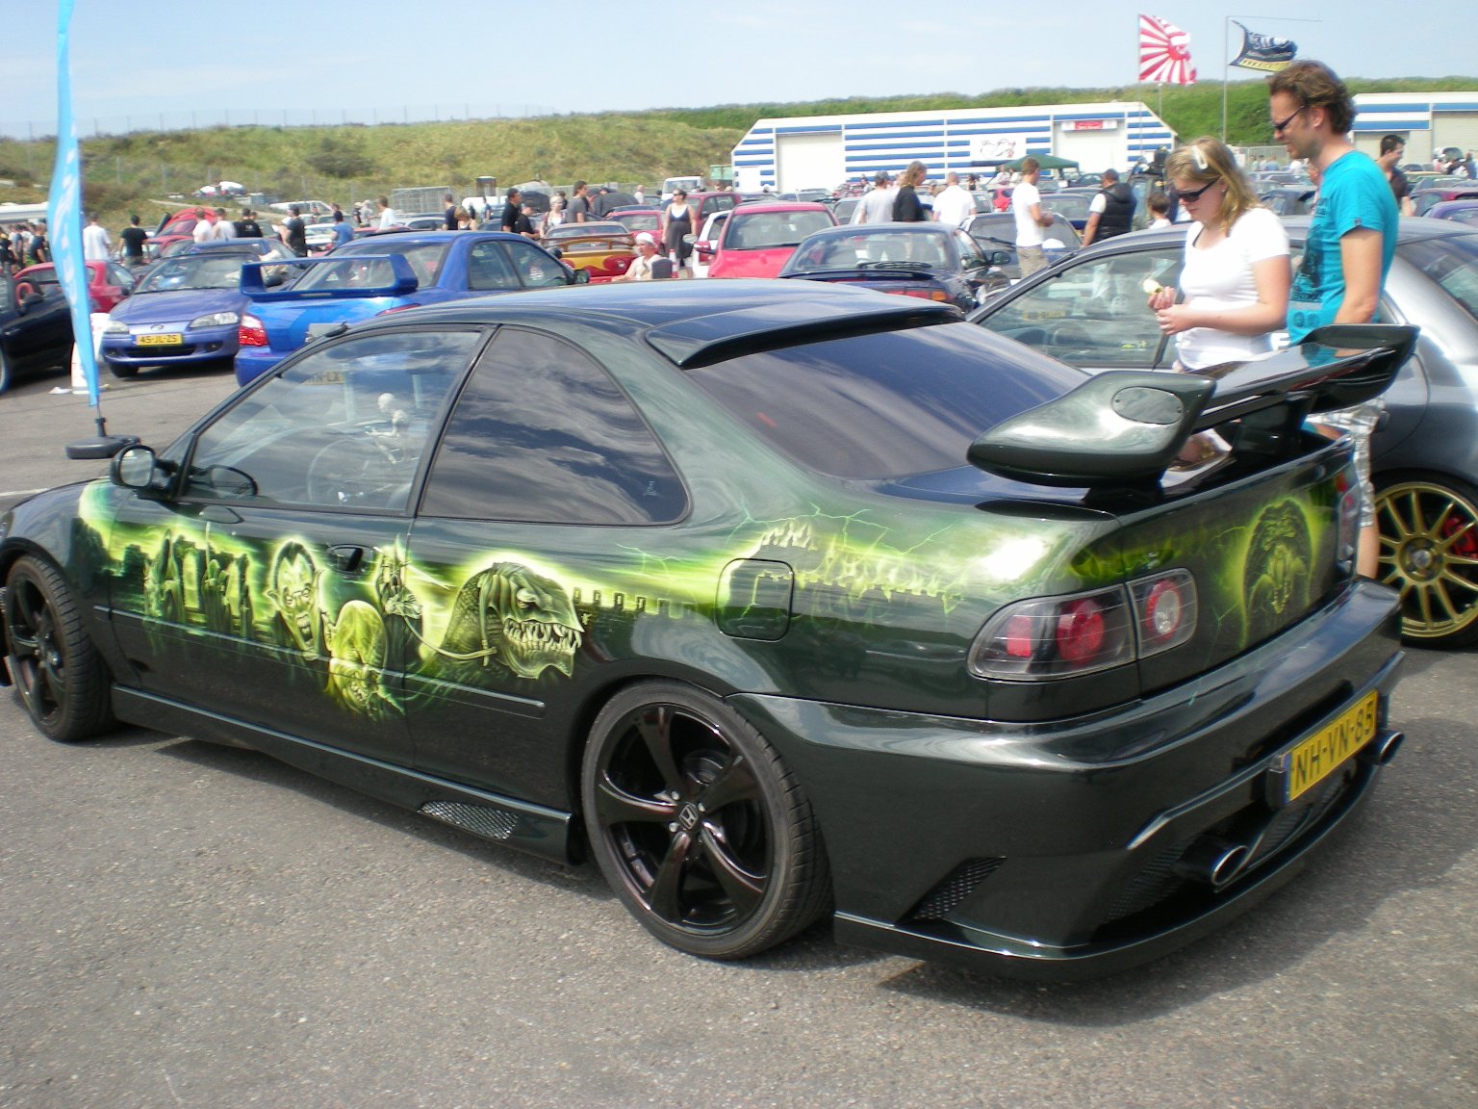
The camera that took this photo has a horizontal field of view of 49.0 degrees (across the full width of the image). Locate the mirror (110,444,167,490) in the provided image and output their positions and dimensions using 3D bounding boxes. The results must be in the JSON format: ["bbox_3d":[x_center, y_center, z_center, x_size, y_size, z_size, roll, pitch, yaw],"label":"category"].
[{"bbox_3d":[-1.596,-0.233,4.318,0.110,0.125,0.190,7,16,39],"label":"mirror"}]

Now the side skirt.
[{"bbox_3d":[-1.062,0.529,4.189,1.920,0.150,0.120,7,16,39],"label":"side skirt"}]

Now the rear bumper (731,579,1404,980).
[{"bbox_3d":[0.864,0.376,3.557,0.850,0.520,1.700,7,15,38],"label":"rear bumper"}]

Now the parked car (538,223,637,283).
[{"bbox_3d":[-2.343,-4.575,25.675,1.700,1.280,4.200,-3,12,-4],"label":"parked car"}]

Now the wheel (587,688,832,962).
[{"bbox_3d":[-0.048,0.526,3.414,0.590,0.590,0.210,7,15,38],"label":"wheel"}]

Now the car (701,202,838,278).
[{"bbox_3d":[0.521,-3.384,19.106,1.660,1.450,3.850,-2,12,4],"label":"car"}]

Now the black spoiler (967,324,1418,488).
[{"bbox_3d":[0.993,-0.303,3.281,0.480,0.260,1.360,7,15,38],"label":"black spoiler"}]

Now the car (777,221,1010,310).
[{"bbox_3d":[1.473,-2.356,14.828,1.700,1.300,4.300,1,12,15],"label":"car"}]

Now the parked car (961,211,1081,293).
[{"bbox_3d":[3.428,-3.484,19.700,1.710,1.310,4.350,0,12,10],"label":"parked car"}]

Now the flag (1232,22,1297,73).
[{"bbox_3d":[10.651,-10.310,33.000,1.350,1.030,0.350,-2,12,0],"label":"flag"}]

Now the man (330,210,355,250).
[{"bbox_3d":[-8.044,-6.130,33.000,0.380,1.730,0.500,8,16,40],"label":"man"}]

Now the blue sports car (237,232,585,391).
[{"bbox_3d":[-2.211,-1.935,13.336,1.740,1.440,4.410,2,13,20],"label":"blue sports car"}]

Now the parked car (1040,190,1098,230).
[{"bbox_3d":[6.042,-6.333,31.500,1.700,1.420,4.100,0,12,12],"label":"parked car"}]

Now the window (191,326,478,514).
[{"bbox_3d":[-1.025,-0.338,4.002,1.050,0.460,0.070,7,-5,38],"label":"window"}]

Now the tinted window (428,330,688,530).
[{"bbox_3d":[-0.372,-0.285,3.545,0.780,0.450,0.070,3,-12,38],"label":"tinted window"}]

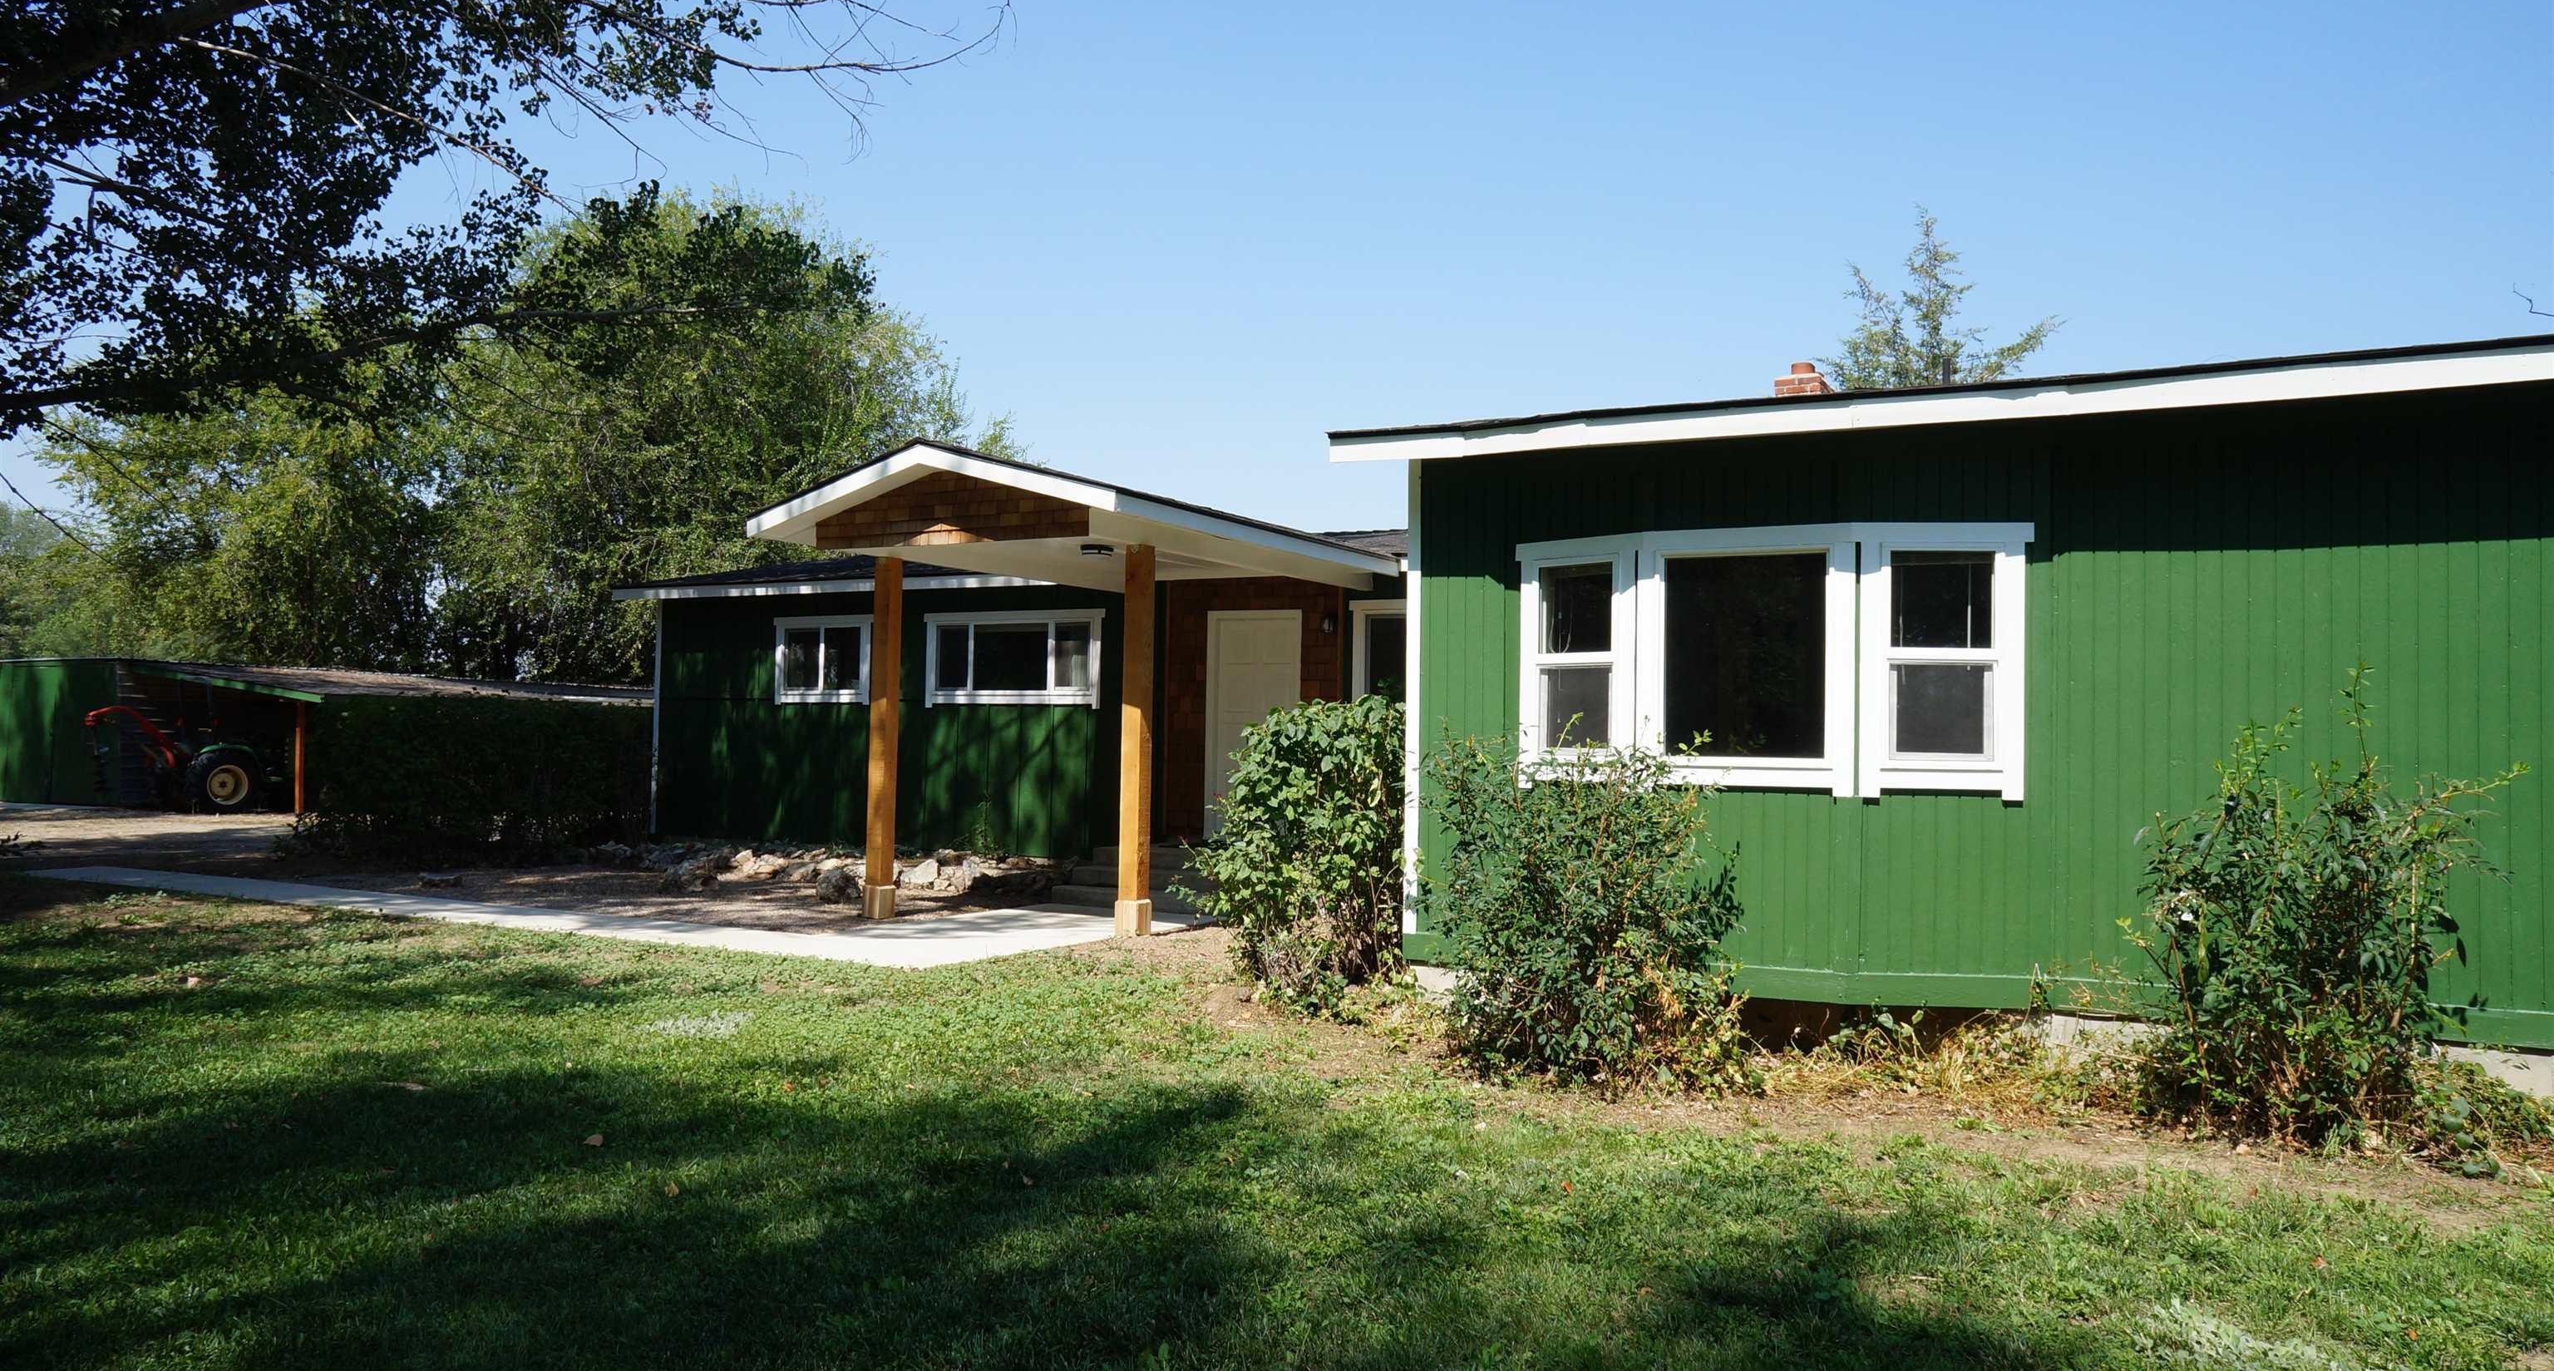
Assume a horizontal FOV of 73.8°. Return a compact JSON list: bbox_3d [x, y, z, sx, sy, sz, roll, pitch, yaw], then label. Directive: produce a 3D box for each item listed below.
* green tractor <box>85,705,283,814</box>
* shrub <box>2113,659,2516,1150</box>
[{"bbox_3d":[-16.930,1.089,27.100,1.500,1.850,3.900,0,-2,28],"label":"green tractor"},{"bbox_3d":[3.990,0.818,6.570,1.250,1.650,1.120,0,-2,28],"label":"shrub"}]

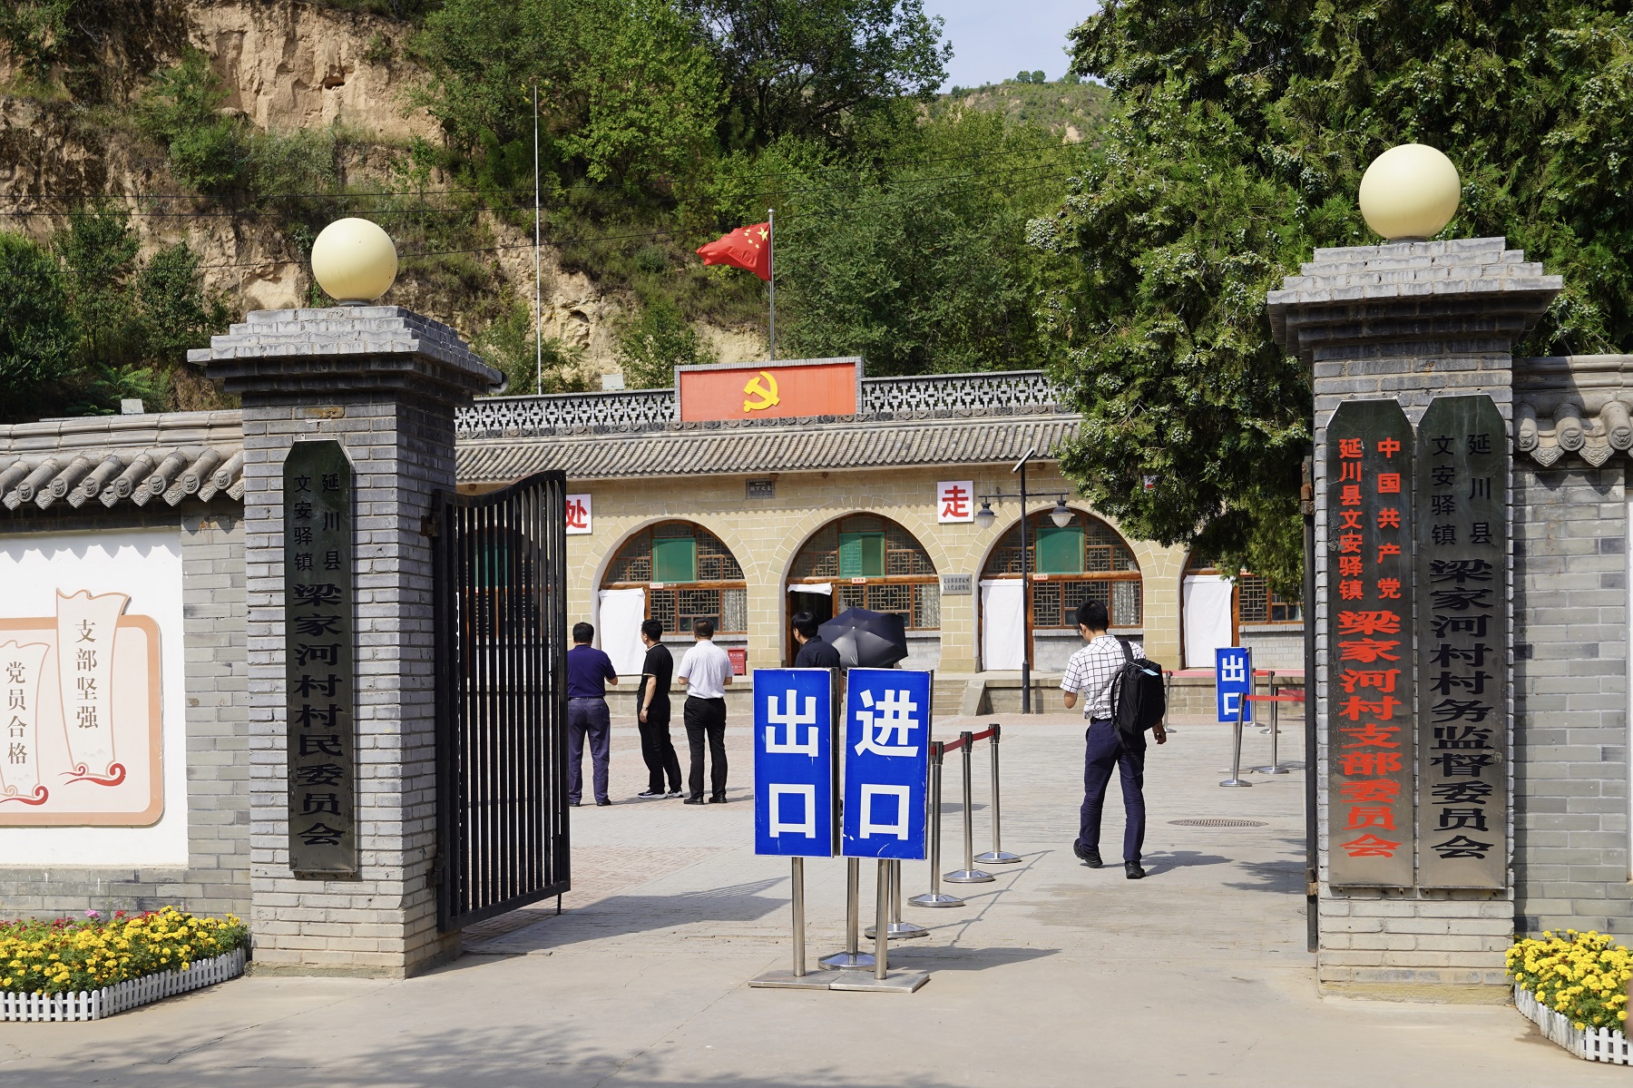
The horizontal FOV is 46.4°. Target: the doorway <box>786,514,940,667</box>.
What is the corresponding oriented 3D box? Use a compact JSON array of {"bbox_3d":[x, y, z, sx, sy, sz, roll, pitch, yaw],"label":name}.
[{"bbox_3d":[0.941,0.992,39.000,3.200,3.200,0.400,-1,-2,13],"label":"doorway"}]

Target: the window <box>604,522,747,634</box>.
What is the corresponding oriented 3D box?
[{"bbox_3d":[-2.961,0.723,40.000,3.100,2.350,0.250,-1,-2,13],"label":"window"}]

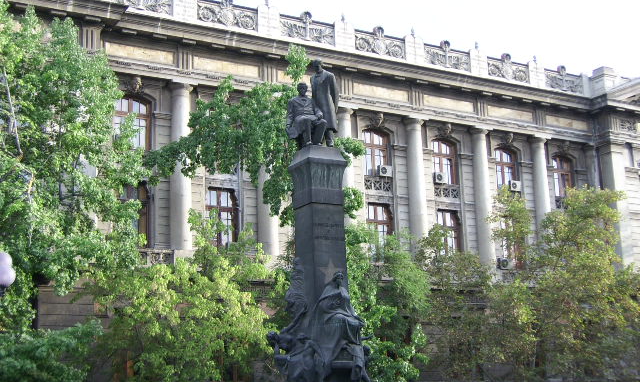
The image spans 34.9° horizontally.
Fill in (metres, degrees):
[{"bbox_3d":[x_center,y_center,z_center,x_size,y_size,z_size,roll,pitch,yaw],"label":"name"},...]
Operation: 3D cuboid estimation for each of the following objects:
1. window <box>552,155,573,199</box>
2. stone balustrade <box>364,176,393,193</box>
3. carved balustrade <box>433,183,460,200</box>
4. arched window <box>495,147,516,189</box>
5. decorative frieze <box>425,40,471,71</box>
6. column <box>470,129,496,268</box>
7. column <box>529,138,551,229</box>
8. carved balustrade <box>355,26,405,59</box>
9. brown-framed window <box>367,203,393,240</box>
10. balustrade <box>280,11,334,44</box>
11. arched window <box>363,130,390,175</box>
[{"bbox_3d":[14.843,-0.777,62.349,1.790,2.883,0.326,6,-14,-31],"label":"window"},{"bbox_3d":[3.325,-0.301,58.383,2.020,0.969,0.255,6,-15,-32],"label":"stone balustrade"},{"bbox_3d":[7.094,0.048,56.985,1.860,0.884,0.209,6,-14,-31],"label":"carved balustrade"},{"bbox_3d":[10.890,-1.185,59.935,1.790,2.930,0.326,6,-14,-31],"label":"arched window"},{"bbox_3d":[7.269,-7.803,58.116,3.301,1.651,0.256,6,-14,-31],"label":"decorative frieze"},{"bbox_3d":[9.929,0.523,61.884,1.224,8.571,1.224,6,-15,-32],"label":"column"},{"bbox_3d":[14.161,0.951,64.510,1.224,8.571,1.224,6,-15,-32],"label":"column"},{"bbox_3d":[3.296,-8.213,55.689,3.301,1.651,0.256,6,-14,-31],"label":"carved balustrade"},{"bbox_3d":[3.153,2.230,54.114,1.767,3.162,0.326,6,-14,-31],"label":"brown-framed window"},{"bbox_3d":[-0.749,-9.117,56.867,3.520,1.786,0.357,6,-15,-32],"label":"balustrade"},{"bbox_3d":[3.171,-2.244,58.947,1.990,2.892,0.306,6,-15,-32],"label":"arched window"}]

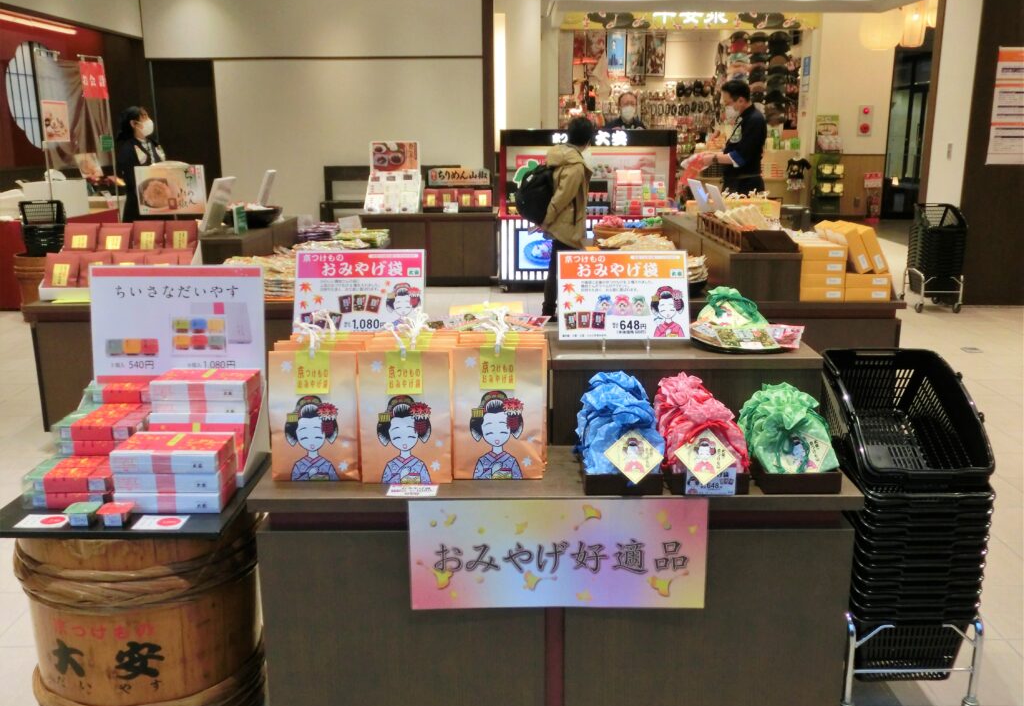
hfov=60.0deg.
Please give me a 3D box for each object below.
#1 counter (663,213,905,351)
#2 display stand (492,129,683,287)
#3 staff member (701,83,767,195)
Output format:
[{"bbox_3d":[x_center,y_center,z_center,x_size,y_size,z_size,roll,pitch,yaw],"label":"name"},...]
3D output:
[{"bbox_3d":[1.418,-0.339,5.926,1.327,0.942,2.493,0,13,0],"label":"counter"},{"bbox_3d":[0.782,-1.511,9.360,1.780,1.630,0.720,0,13,0],"label":"display stand"},{"bbox_3d":[1.361,-0.821,5.563,0.420,1.687,0.470,-3,14,-12],"label":"staff member"}]

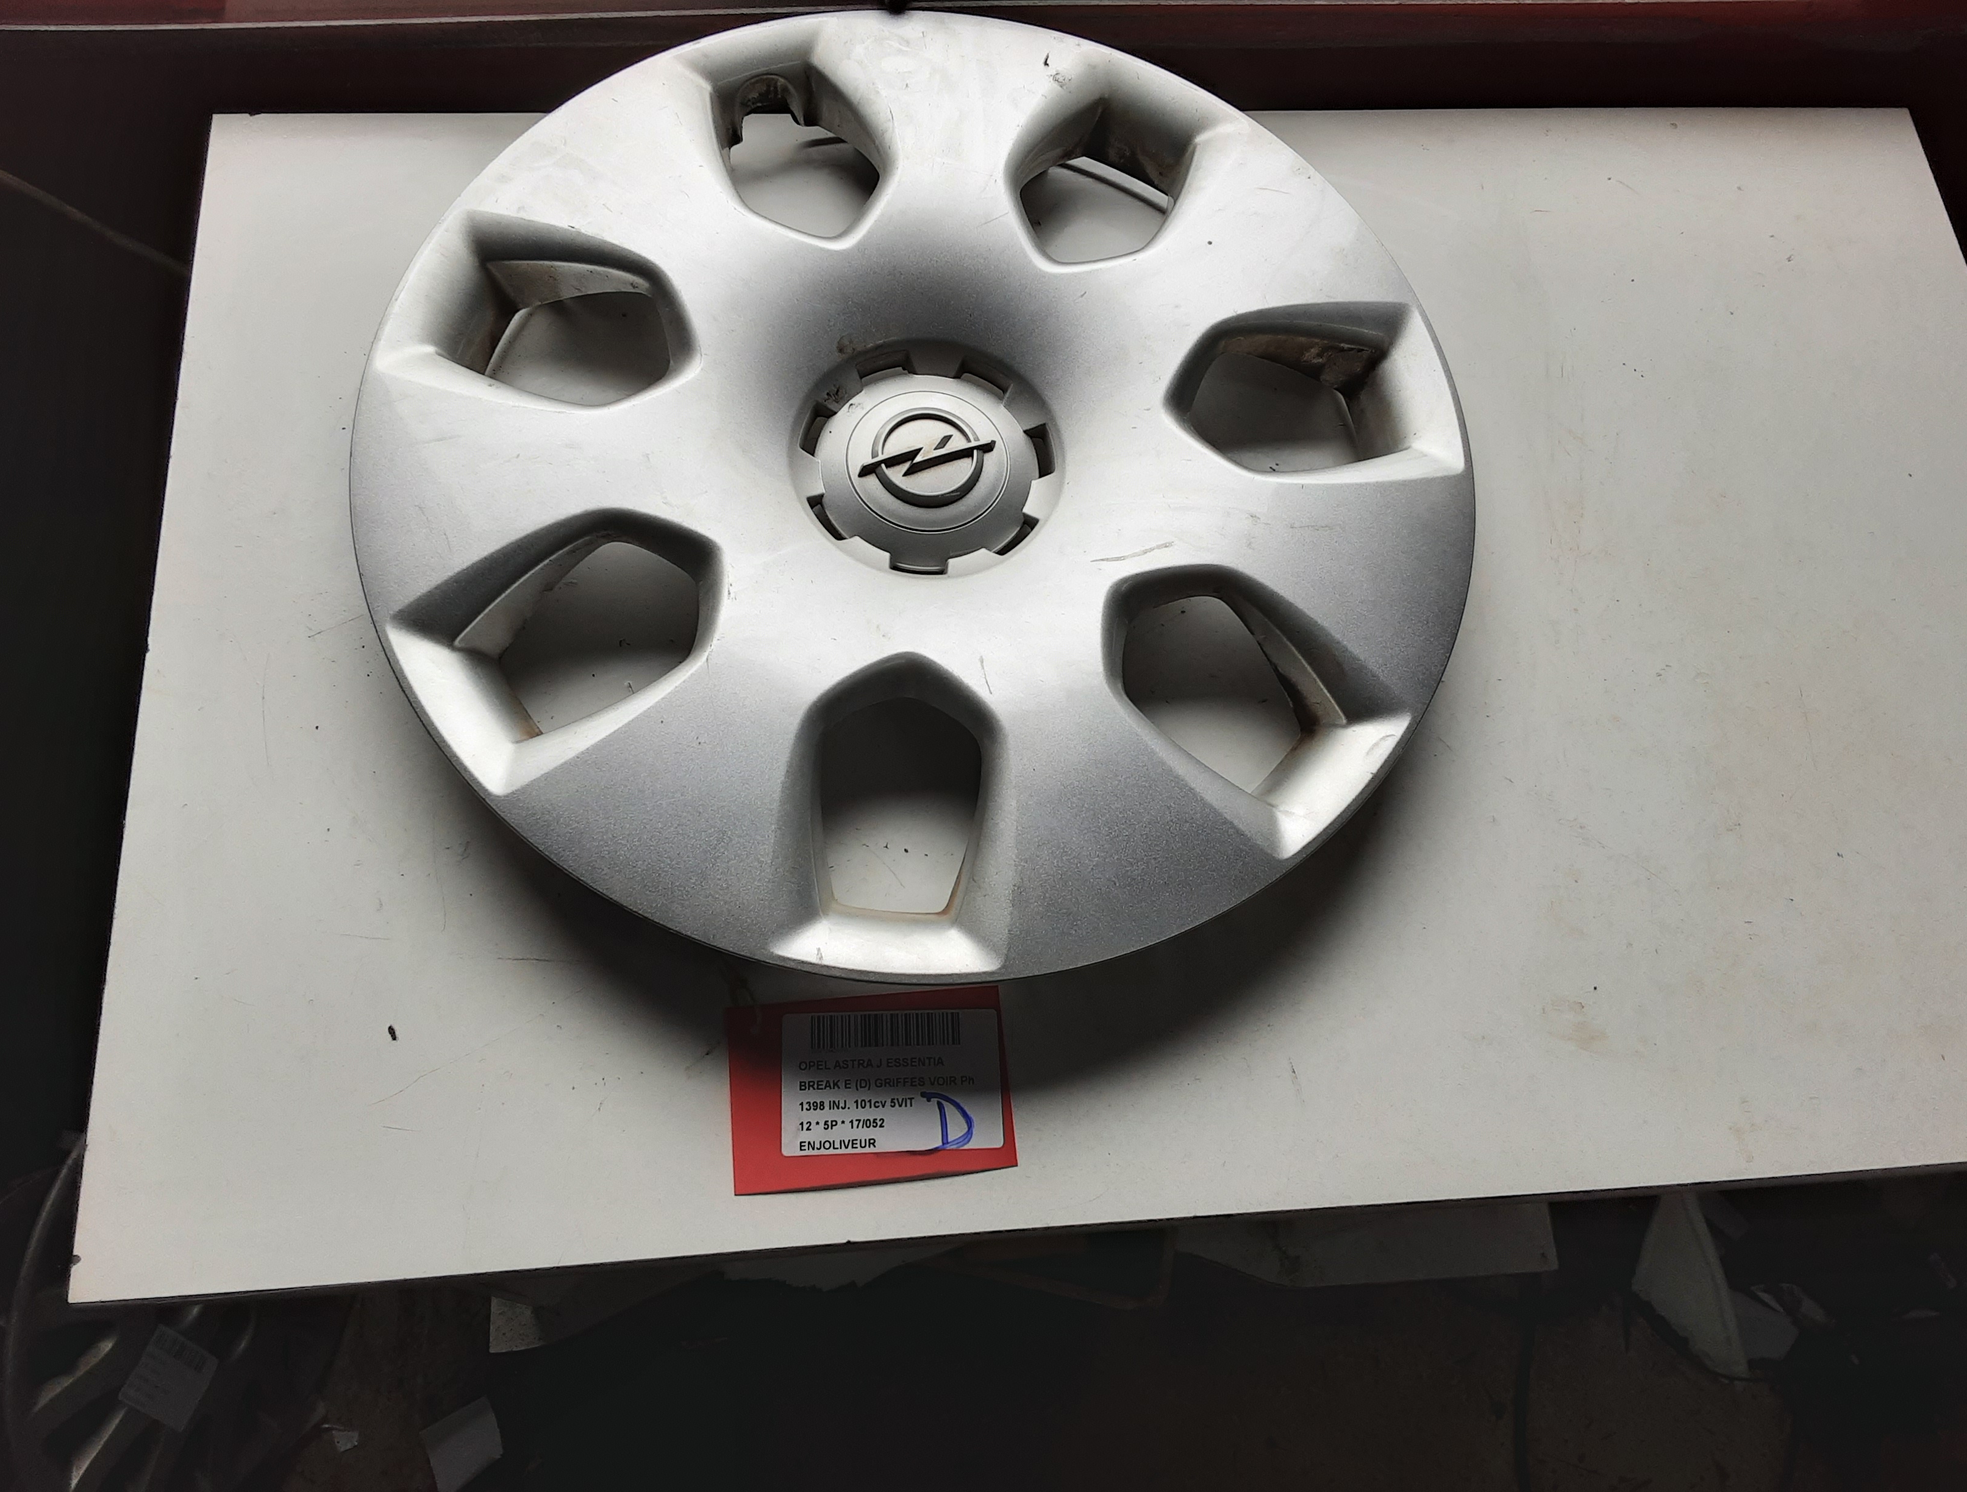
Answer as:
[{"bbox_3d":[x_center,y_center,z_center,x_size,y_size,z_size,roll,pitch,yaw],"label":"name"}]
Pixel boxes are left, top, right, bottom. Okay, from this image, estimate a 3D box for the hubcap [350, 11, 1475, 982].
[{"bbox_3d":[-0.022,-0.113,0.616,0.432,0.064,0.432,-13,70,-9],"label":"hubcap"}]

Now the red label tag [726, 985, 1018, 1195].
[{"bbox_3d":[-0.040,0.122,0.556,0.099,0.003,0.065,-4,69,-6],"label":"red label tag"}]

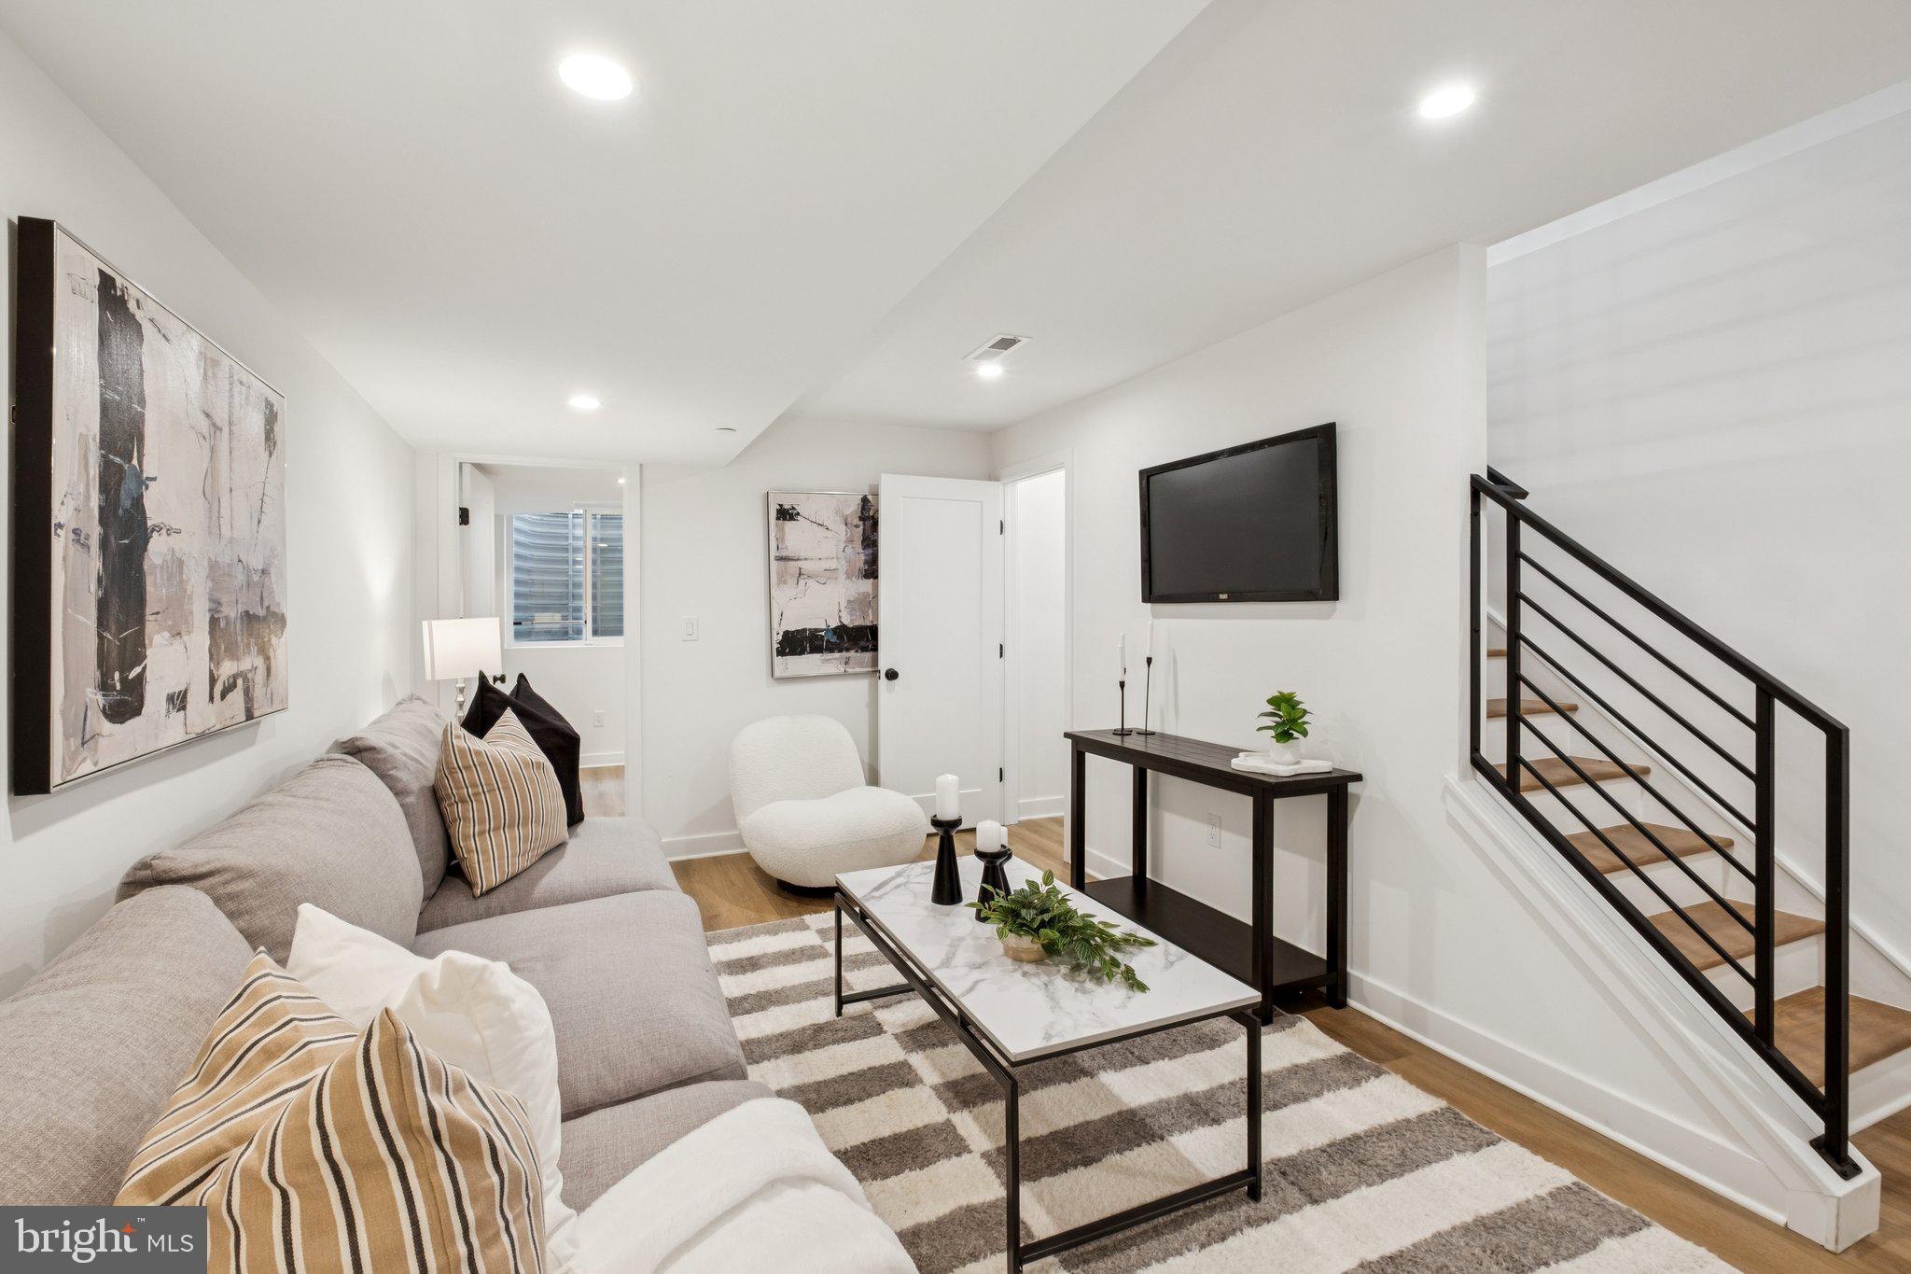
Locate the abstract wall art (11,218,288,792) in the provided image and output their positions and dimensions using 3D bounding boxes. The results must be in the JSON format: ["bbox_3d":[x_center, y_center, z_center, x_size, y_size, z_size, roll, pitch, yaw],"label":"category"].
[{"bbox_3d":[-1.419,-0.185,1.479,0.040,0.755,0.965,0,1,-25],"label":"abstract wall art"}]

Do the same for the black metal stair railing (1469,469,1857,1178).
[{"bbox_3d":[1.693,0.312,1.985,0.080,1.550,0.790,-1,2,-24],"label":"black metal stair railing"}]

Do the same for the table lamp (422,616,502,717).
[{"bbox_3d":[-1.850,0.235,3.000,0.280,0.630,0.200,-1,2,-38],"label":"table lamp"}]

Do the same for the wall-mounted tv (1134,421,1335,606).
[{"bbox_3d":[1.032,-0.413,2.986,0.070,0.570,0.965,0,1,-25],"label":"wall-mounted tv"}]

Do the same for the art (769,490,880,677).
[{"bbox_3d":[-0.650,-0.285,4.380,0.750,0.985,0.045,-1,2,-24],"label":"art"}]

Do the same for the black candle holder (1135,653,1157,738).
[{"bbox_3d":[0.815,0.255,3.397,0.080,0.320,0.080,0,1,0],"label":"black candle holder"}]

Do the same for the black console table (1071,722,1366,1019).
[{"bbox_3d":[0.910,0.817,3.090,0.370,0.755,1.210,-1,2,-24],"label":"black console table"}]

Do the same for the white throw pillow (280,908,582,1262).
[{"bbox_3d":[-0.668,0.586,1.037,0.420,0.440,0.170,0,14,20],"label":"white throw pillow"}]

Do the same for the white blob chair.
[{"bbox_3d":[-0.600,0.775,3.764,0.800,0.760,0.840,-1,1,-42],"label":"white blob chair"}]

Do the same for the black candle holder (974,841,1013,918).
[{"bbox_3d":[0.097,0.673,2.180,0.086,0.185,0.086,0,1,0],"label":"black candle holder"}]

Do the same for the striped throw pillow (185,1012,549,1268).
[{"bbox_3d":[-0.530,0.560,0.740,0.440,0.430,0.170,1,16,34],"label":"striped throw pillow"}]

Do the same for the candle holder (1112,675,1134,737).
[{"bbox_3d":[0.735,0.312,3.500,0.083,0.235,0.083,0,1,0],"label":"candle holder"}]

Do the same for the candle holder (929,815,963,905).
[{"bbox_3d":[-0.023,0.638,2.272,0.090,0.232,0.090,0,1,0],"label":"candle holder"}]

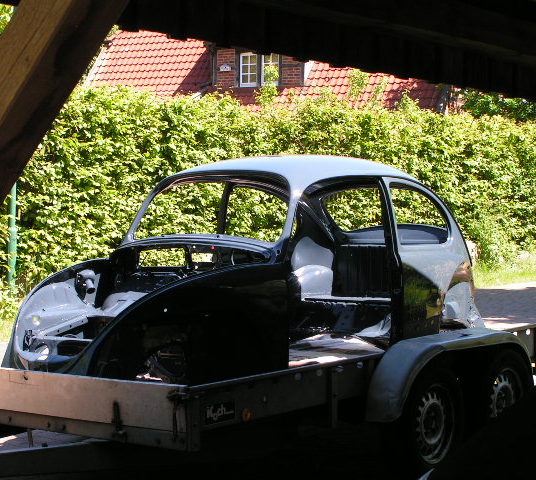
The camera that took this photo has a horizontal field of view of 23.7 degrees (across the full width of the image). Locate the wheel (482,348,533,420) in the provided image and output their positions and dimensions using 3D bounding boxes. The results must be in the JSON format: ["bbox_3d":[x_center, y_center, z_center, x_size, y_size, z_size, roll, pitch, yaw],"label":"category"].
[{"bbox_3d":[1.158,0.849,6.604,0.170,0.575,0.575,-1,2,41],"label":"wheel"}]

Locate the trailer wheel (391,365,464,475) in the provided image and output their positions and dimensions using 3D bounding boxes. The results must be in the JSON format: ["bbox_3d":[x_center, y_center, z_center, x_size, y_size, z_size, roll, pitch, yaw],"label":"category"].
[{"bbox_3d":[0.736,0.880,6.122,0.170,0.575,0.575,-1,2,41],"label":"trailer wheel"}]

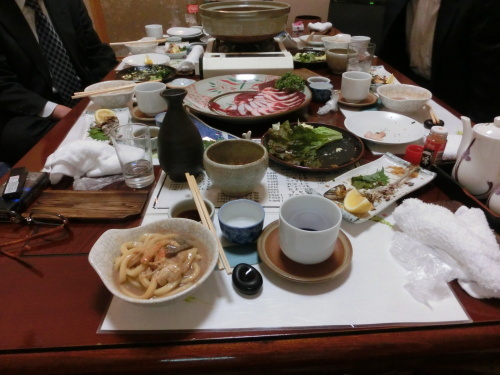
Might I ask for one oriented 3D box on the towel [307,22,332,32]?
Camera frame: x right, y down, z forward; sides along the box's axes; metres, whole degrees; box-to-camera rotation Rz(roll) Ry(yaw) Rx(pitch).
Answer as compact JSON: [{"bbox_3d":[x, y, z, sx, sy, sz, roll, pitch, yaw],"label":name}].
[{"bbox_3d":[0.393,-0.908,1.950,0.145,0.047,0.100,0,33,0],"label":"towel"}]

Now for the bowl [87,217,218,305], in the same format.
[{"bbox_3d":[-0.121,0.104,0.451,0.166,0.052,0.145,6,35,9],"label":"bowl"}]

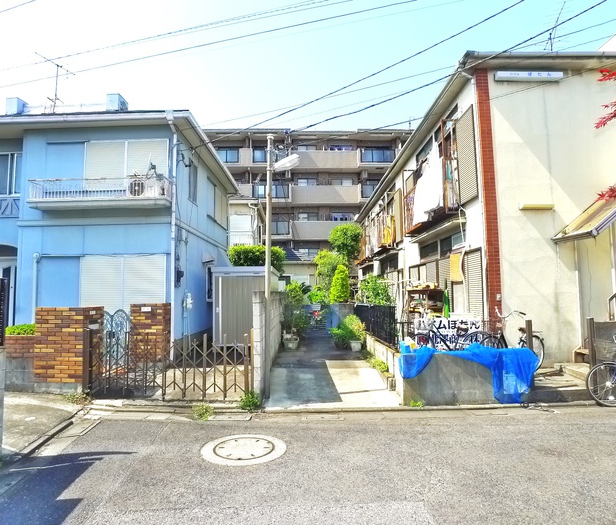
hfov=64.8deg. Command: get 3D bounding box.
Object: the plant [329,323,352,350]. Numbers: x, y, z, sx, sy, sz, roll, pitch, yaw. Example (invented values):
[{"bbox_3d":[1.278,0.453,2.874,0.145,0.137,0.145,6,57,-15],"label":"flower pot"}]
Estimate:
[{"bbox_3d":[0.763,1.738,11.400,0.500,0.620,0.500,-1,-4,0],"label":"plant"}]

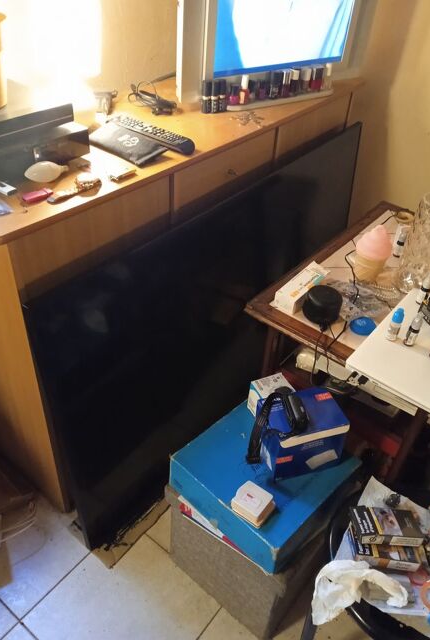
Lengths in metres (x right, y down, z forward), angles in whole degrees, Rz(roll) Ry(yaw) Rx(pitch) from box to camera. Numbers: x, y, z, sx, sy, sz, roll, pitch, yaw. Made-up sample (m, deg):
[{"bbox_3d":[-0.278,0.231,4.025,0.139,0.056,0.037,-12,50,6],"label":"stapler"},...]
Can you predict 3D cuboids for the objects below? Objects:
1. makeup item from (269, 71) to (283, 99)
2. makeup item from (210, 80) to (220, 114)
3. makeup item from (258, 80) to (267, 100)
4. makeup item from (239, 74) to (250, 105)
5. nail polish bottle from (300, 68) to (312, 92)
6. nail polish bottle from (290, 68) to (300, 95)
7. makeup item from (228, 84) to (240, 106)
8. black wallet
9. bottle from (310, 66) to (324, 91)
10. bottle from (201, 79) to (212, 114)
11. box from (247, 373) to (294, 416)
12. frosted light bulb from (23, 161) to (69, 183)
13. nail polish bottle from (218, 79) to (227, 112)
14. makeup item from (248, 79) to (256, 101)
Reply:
[{"bbox_3d":[0.168,-0.640,1.409,0.026,0.067,0.026,-14,42,-22],"label":"makeup item"},{"bbox_3d":[-0.001,-0.570,1.322,0.021,0.077,0.021,3,38,-2],"label":"makeup item"},{"bbox_3d":[0.142,-0.677,1.523,0.026,0.047,0.025,-23,44,-31],"label":"makeup item"},{"bbox_3d":[0.075,-0.589,1.323,0.024,0.066,0.024,3,40,-3],"label":"makeup item"},{"bbox_3d":[0.260,-0.684,1.477,0.024,0.062,0.024,3,38,-2],"label":"nail polish bottle"},{"bbox_3d":[0.221,-0.653,1.420,0.024,0.061,0.024,-20,46,-28],"label":"nail polish bottle"},{"bbox_3d":[0.048,-0.582,1.343,0.026,0.045,0.026,3,38,-2],"label":"makeup item"},{"bbox_3d":[-0.191,-0.380,1.112,0.182,0.019,0.090,32,46,30],"label":"black wallet"},{"bbox_3d":[0.287,-0.675,1.454,0.028,0.061,0.028,3,40,-3],"label":"bottle"},{"bbox_3d":[-0.020,-0.608,1.408,0.024,0.081,0.024,-23,44,-31],"label":"bottle"},{"bbox_3d":[0.123,0.173,1.106,0.074,0.074,0.068,-14,40,-21],"label":"box"},{"bbox_3d":[-0.294,-0.261,0.911,0.037,0.037,0.092,31,36,27],"label":"frosted light bulb"},{"bbox_3d":[0.021,-0.578,1.334,0.021,0.077,0.021,3,38,-2],"label":"nail polish bottle"},{"bbox_3d":[0.109,-0.671,1.509,0.024,0.052,0.024,-23,44,-31],"label":"makeup item"}]

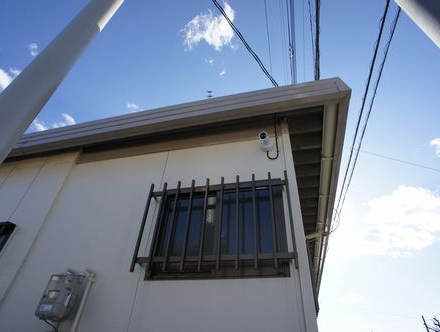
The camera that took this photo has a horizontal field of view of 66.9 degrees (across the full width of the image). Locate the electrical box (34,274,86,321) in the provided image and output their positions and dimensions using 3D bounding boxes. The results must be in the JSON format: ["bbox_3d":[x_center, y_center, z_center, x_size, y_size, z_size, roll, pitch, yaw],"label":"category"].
[{"bbox_3d":[-1.105,0.898,2.335,0.182,0.304,0.125,-6,-44,10],"label":"electrical box"}]

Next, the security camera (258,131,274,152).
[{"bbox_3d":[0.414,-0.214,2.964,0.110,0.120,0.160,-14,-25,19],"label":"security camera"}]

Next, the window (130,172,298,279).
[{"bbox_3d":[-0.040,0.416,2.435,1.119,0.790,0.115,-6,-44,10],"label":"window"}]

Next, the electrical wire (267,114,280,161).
[{"bbox_3d":[0.483,-0.280,3.091,0.110,0.633,0.050,-6,-44,10],"label":"electrical wire"}]

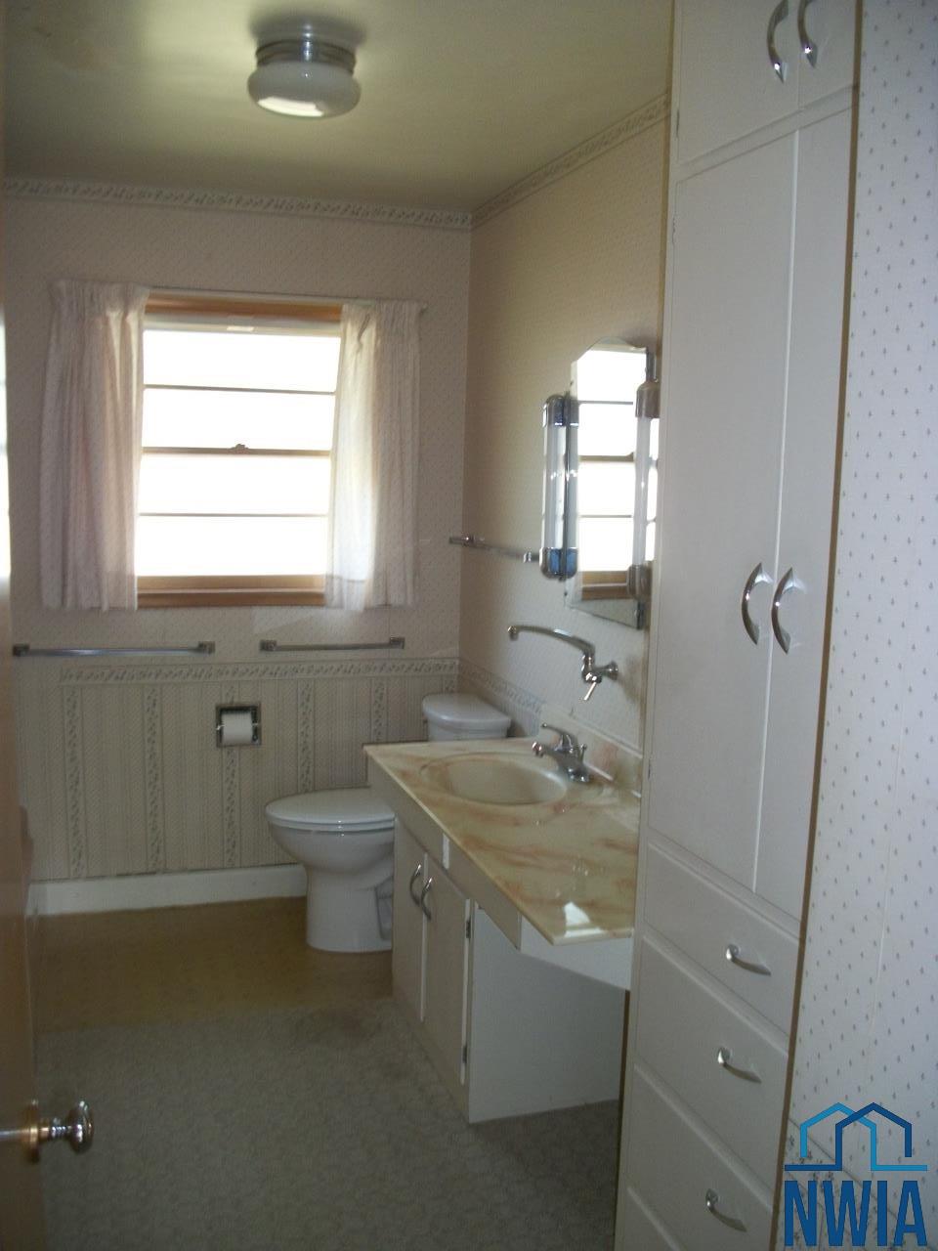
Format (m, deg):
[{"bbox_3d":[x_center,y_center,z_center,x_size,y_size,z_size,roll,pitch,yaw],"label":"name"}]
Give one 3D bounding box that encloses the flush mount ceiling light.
[{"bbox_3d":[-0.332,-1.120,2.354,0.236,0.156,0.236,-1,8,-18],"label":"flush mount ceiling light"}]

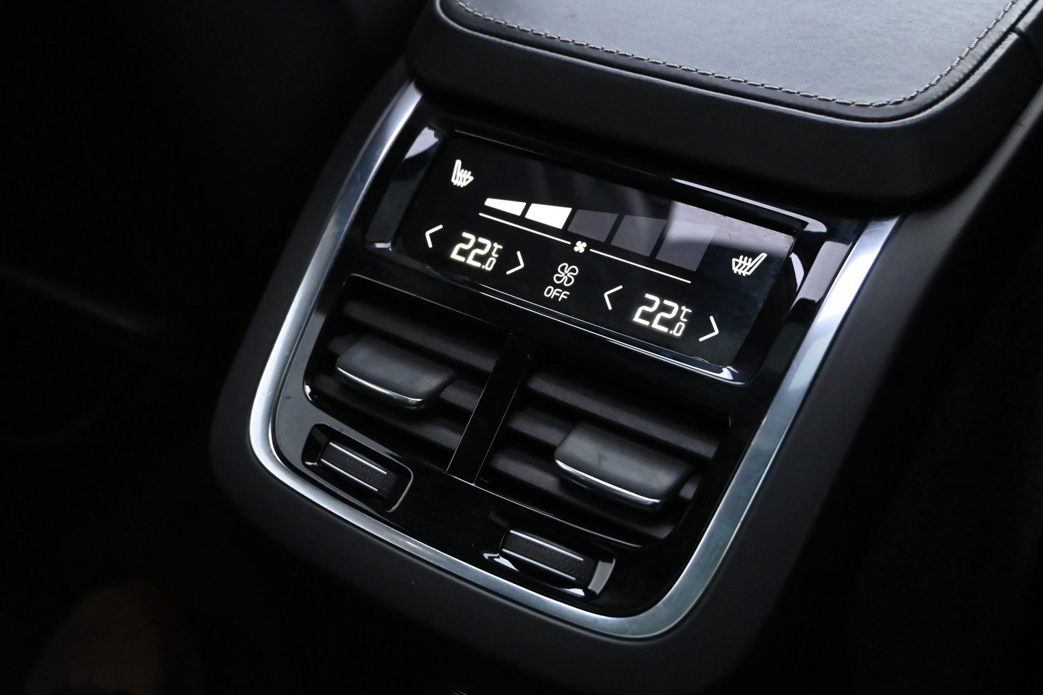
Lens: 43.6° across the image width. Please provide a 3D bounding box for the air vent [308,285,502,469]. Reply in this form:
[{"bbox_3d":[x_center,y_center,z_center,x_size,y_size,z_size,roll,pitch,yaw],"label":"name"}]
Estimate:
[{"bbox_3d":[-0.038,0.010,0.426,0.063,0.022,0.044,21,76,28],"label":"air vent"}]

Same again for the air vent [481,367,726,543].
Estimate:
[{"bbox_3d":[0.024,0.033,0.390,0.063,0.022,0.044,21,76,28],"label":"air vent"}]

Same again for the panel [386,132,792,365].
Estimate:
[{"bbox_3d":[0.021,-0.032,0.420,0.130,0.012,0.044,21,76,28],"label":"panel"}]

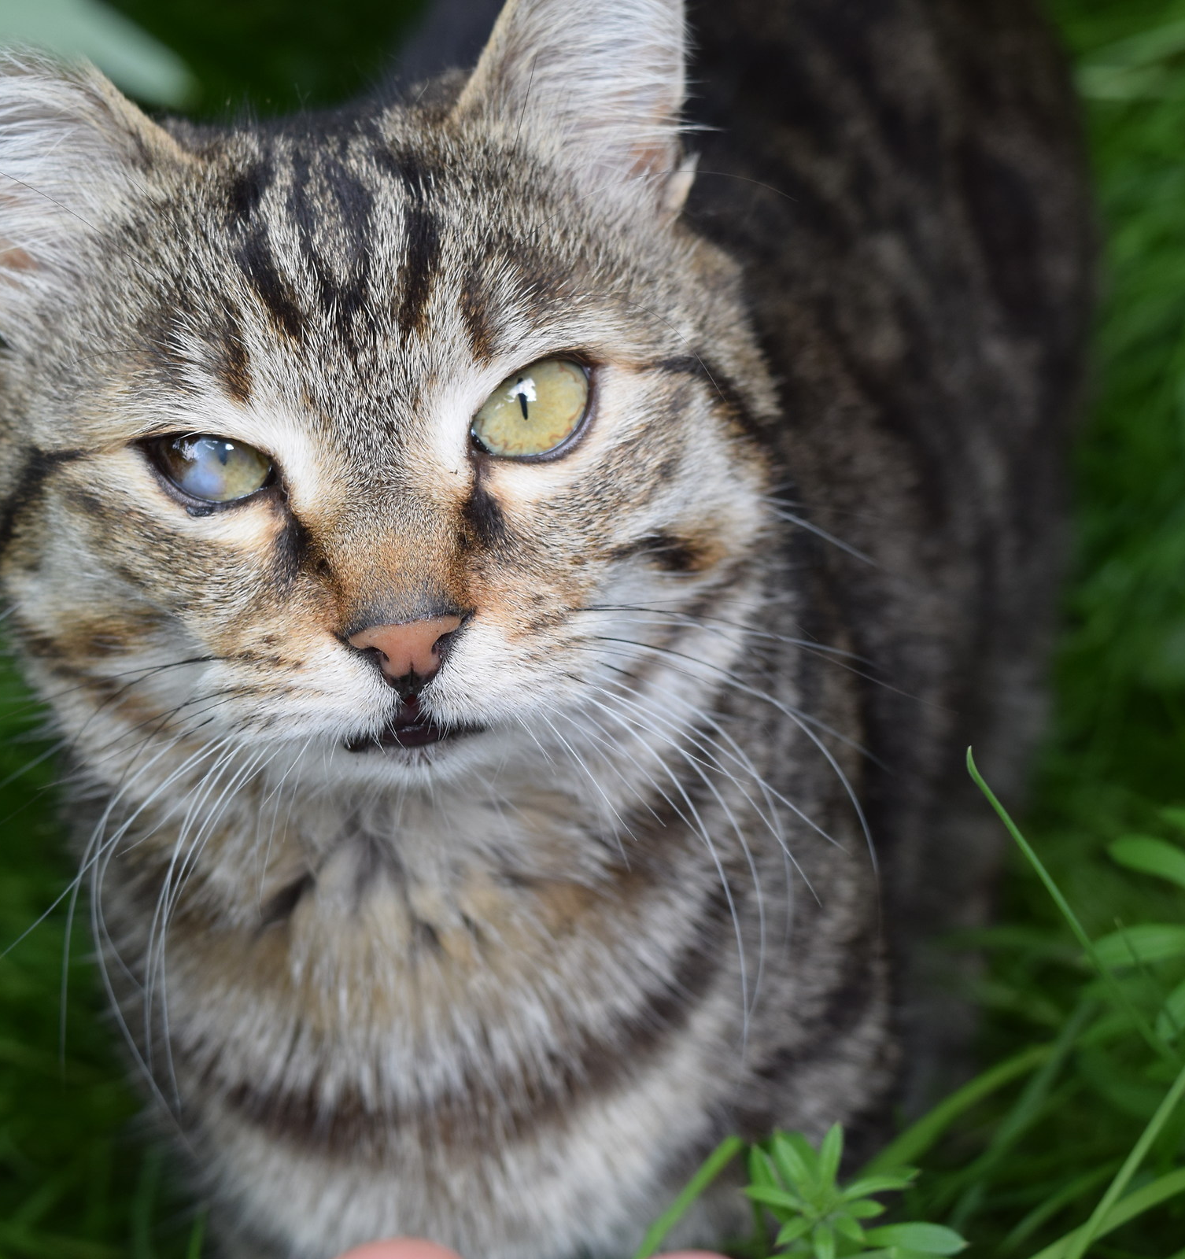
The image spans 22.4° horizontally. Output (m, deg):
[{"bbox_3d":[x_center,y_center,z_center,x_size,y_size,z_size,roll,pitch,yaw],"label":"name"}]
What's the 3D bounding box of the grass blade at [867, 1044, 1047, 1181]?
[{"bbox_3d":[0.062,0.082,0.510,0.043,0.008,0.007,-40,49,-12],"label":"grass blade"}]

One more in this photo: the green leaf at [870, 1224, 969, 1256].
[{"bbox_3d":[0.047,0.090,0.440,0.015,0.003,0.005,9,60,2],"label":"green leaf"}]

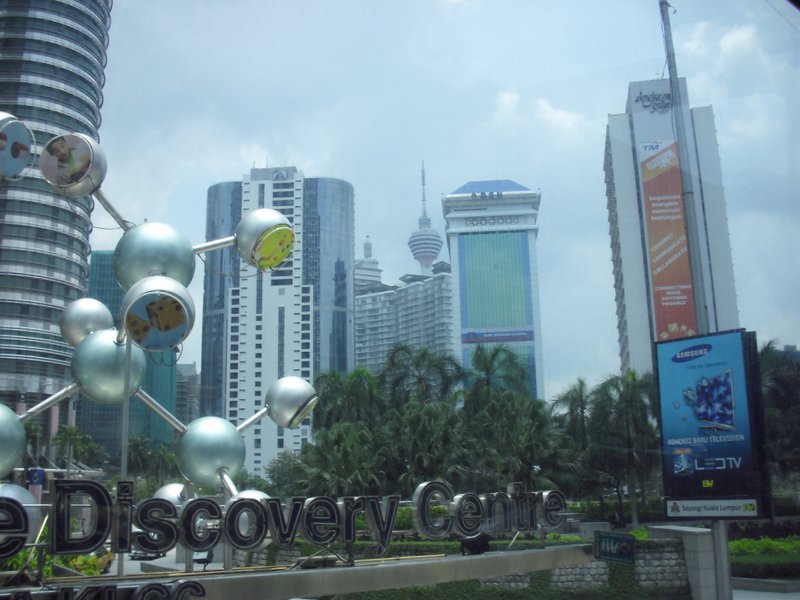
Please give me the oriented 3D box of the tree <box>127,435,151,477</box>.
[{"bbox_3d":[-27.754,19.870,91.928,2.861,11.498,2.861,-1,-14,0],"label":"tree"}]

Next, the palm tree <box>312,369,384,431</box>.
[{"bbox_3d":[-2.837,8.983,51.270,4.265,10.319,4.265,-1,-14,0],"label":"palm tree"}]

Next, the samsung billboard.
[{"bbox_3d":[6.710,2.726,19.000,0.475,3.895,2.137,13,-19,-40],"label":"samsung billboard"}]

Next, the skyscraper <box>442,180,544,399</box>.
[{"bbox_3d":[32.458,17.536,291.323,32.596,108.915,22.000,-2,-14,3],"label":"skyscraper"}]

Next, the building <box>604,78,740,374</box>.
[{"bbox_3d":[64.426,0.712,210.511,24.448,101.243,30.000,-3,-14,8],"label":"building"}]

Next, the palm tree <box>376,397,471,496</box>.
[{"bbox_3d":[1.154,7.718,39.278,4.241,6.826,4.241,-1,-14,0],"label":"palm tree"}]

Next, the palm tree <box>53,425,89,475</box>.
[{"bbox_3d":[-33.116,18.477,87.186,3.720,12.178,3.720,-1,-14,0],"label":"palm tree"}]

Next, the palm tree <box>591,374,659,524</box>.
[{"bbox_3d":[11.241,7.399,43.037,3.480,7.971,3.480,-1,-14,0],"label":"palm tree"}]

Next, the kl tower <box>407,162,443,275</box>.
[{"bbox_3d":[35.600,11.875,1170.637,47.569,421.395,47.569,-1,-14,0],"label":"kl tower"}]

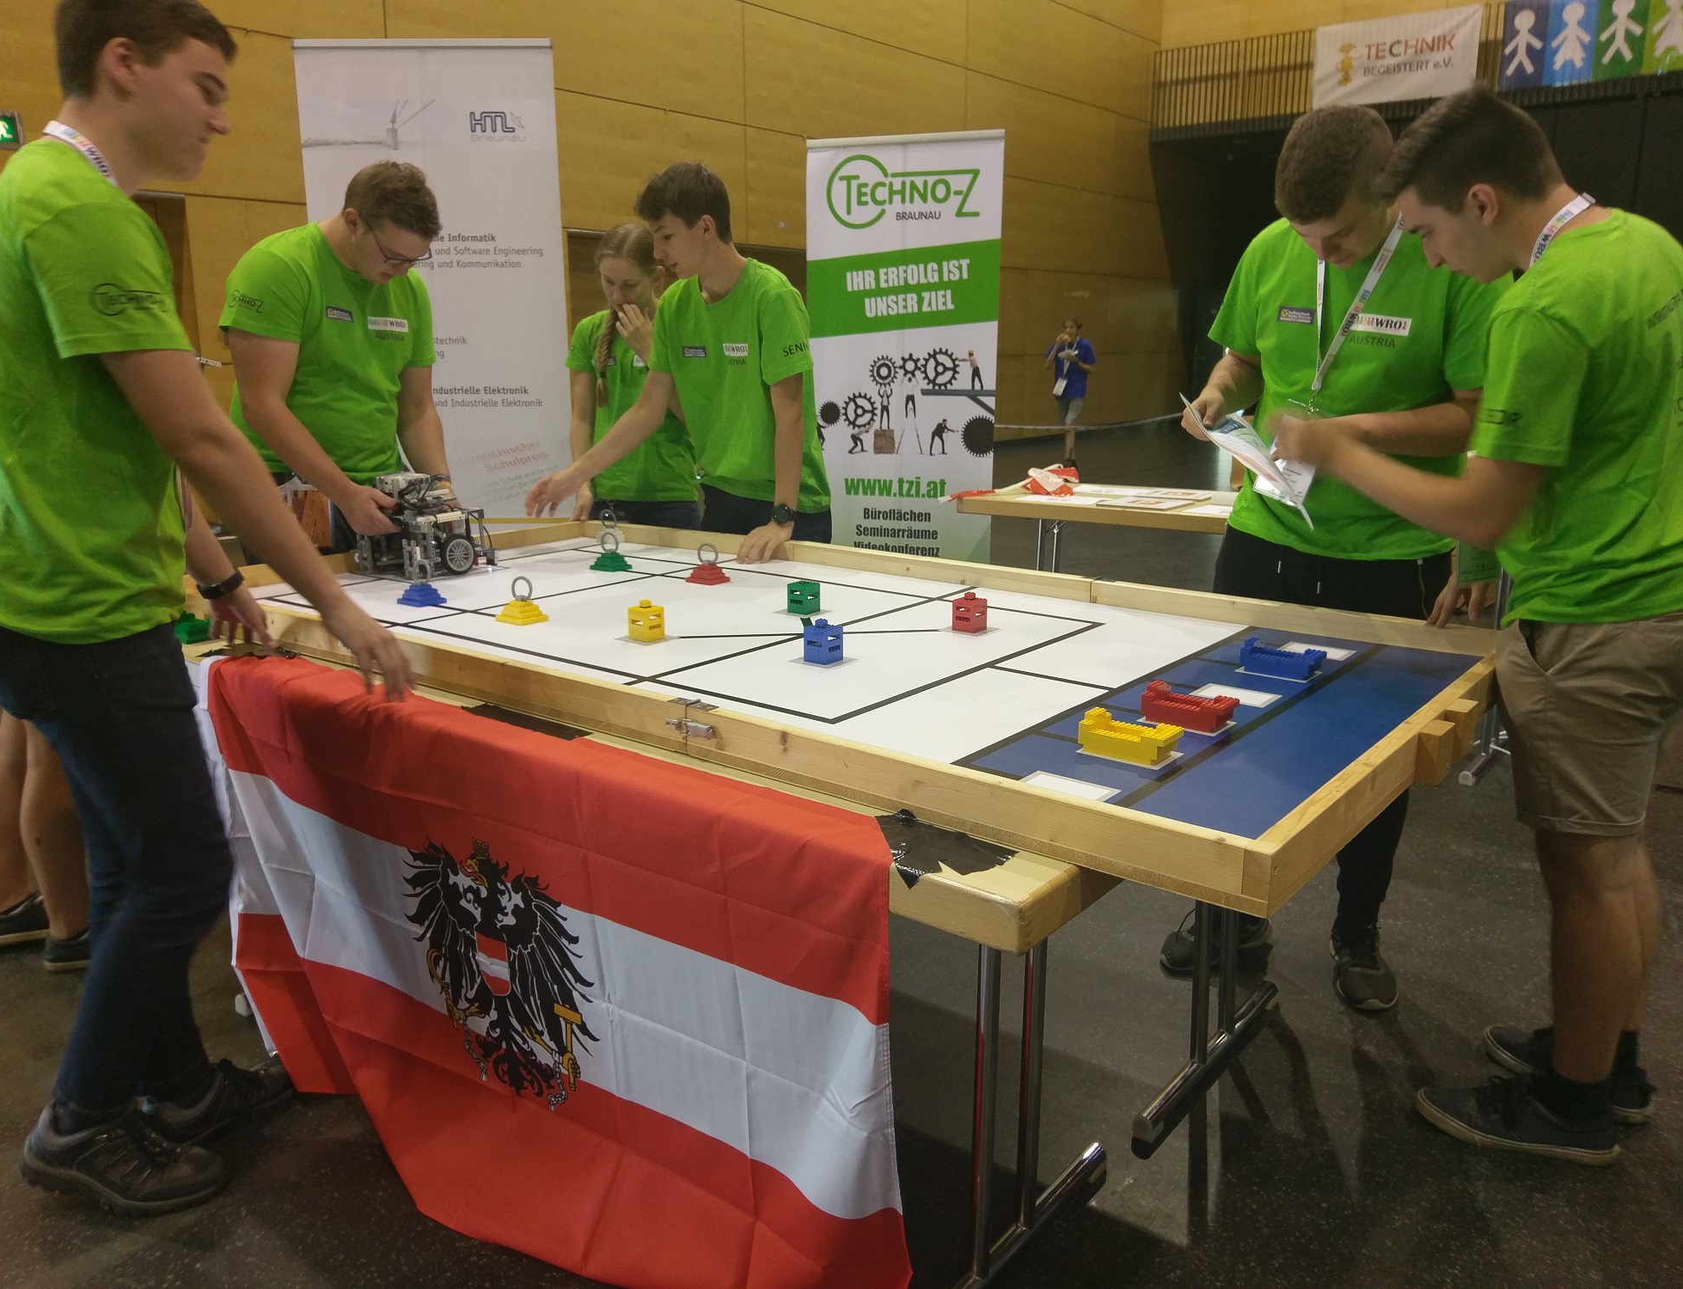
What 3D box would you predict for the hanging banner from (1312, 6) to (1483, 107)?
[{"bbox_3d":[6.736,-7.148,15.800,1.950,0.963,0.040,11,17,37],"label":"hanging banner"}]

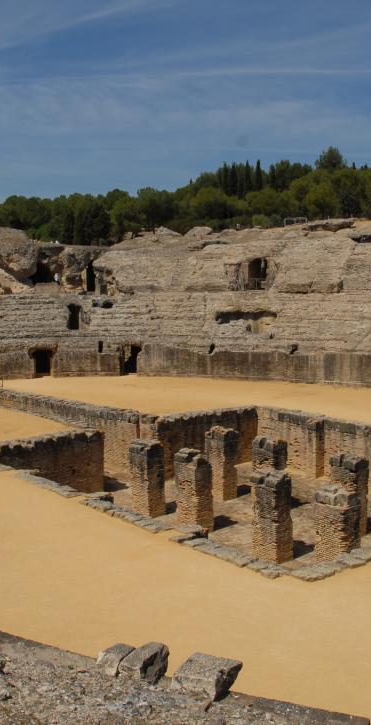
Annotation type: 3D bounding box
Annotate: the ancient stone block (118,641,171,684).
[{"bbox_3d":[-0.652,4.902,13.171,0.420,0.400,0.780,3,6,27],"label":"ancient stone block"}]

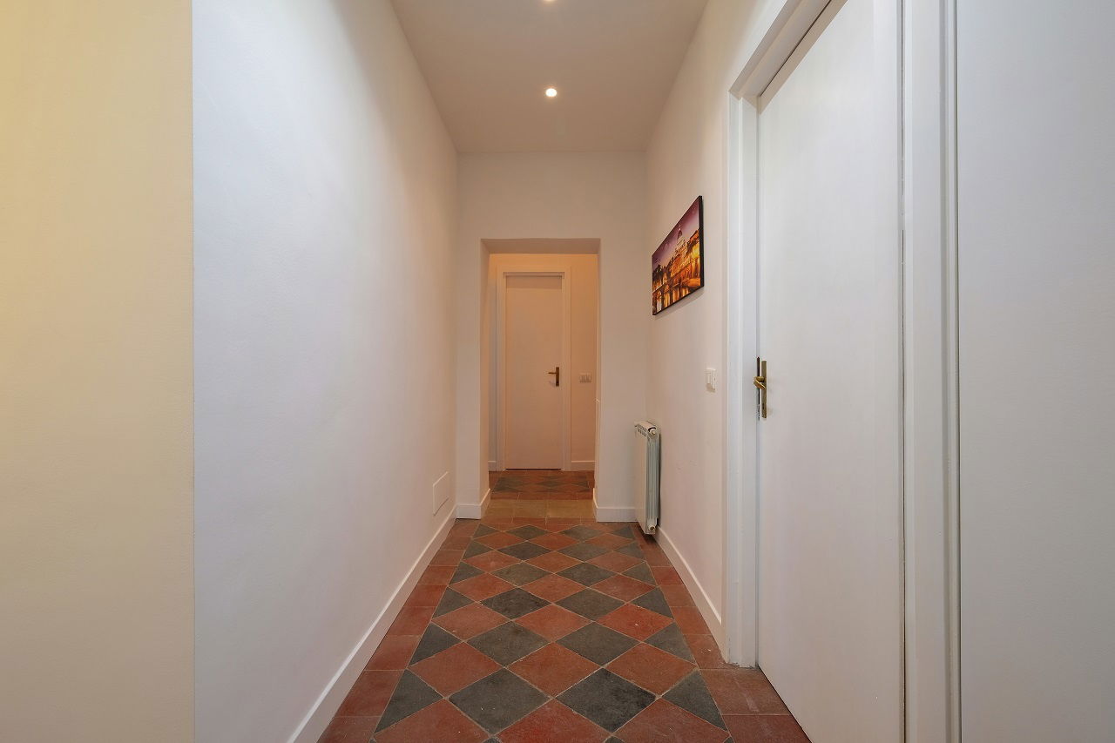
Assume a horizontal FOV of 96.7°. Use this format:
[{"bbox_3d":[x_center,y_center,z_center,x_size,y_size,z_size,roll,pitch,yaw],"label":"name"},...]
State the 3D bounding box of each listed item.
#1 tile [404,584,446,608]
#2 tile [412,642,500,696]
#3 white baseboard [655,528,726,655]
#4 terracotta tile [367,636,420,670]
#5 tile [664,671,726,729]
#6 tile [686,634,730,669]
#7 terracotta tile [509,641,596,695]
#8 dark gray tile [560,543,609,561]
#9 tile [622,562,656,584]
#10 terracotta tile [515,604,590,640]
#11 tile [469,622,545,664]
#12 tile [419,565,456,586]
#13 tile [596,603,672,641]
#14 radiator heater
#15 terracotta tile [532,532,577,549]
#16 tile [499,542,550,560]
[{"bbox_3d":[-0.638,1.101,2.415,0.156,0.015,0.229,0,0,0],"label":"tile"},{"bbox_3d":[-0.372,1.098,1.824,0.243,0.015,0.243,0,0,45],"label":"tile"},{"bbox_3d":[0.641,1.035,2.631,0.015,0.110,1.546,0,0,0],"label":"white baseboard"},{"bbox_3d":[-0.633,1.099,1.930,0.147,0.015,0.242,0,0,0],"label":"terracotta tile"},{"bbox_3d":[0.432,1.101,1.669,0.173,0.015,0.335,0,0,0],"label":"tile"},{"bbox_3d":[0.581,1.102,1.947,0.113,0.015,0.242,0,0,0],"label":"tile"},{"bbox_3d":[-0.016,1.104,1.838,0.248,0.013,0.248,0,-1,45],"label":"terracotta tile"},{"bbox_3d":[0.161,1.100,3.019,0.243,0.015,0.243,0,0,45],"label":"dark gray tile"},{"bbox_3d":[0.429,1.095,2.670,0.171,0.015,0.325,0,0,0],"label":"tile"},{"bbox_3d":[-0.018,1.104,2.185,0.248,0.015,0.248,0,0,45],"label":"terracotta tile"},{"bbox_3d":[-0.195,1.095,1.993,0.243,0.015,0.243,0,0,45],"label":"tile"},{"bbox_3d":[-0.635,1.093,2.638,0.154,0.015,0.248,0,0,0],"label":"tile"},{"bbox_3d":[0.342,1.108,2.187,0.248,0.013,0.248,0,-1,45],"label":"tile"},{"bbox_3d":[0.598,0.682,3.305,0.085,0.665,0.410,0,0,0],"label":"radiator heater"},{"bbox_3d":[-0.019,1.094,3.174,0.243,0.015,0.243,0,0,45],"label":"terracotta tile"},{"bbox_3d":[-0.198,1.108,3.046,0.248,0.015,0.248,0,0,45],"label":"tile"}]

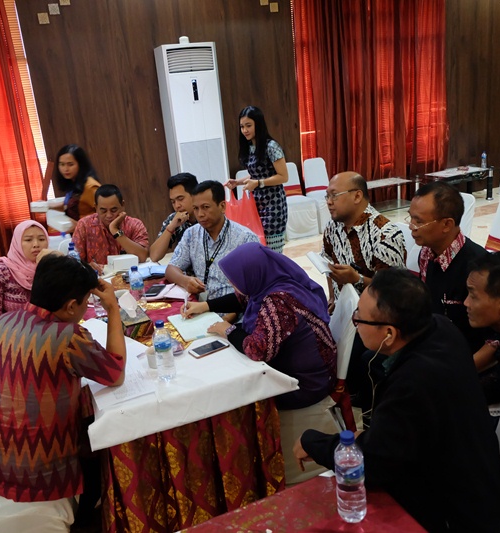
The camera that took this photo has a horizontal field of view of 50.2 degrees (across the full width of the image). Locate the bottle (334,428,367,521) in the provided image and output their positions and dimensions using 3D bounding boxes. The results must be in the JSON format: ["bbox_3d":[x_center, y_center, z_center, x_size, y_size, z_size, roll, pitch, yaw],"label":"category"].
[{"bbox_3d":[0.242,0.499,1.276,0.068,0.230,0.068,-5,17,2],"label":"bottle"}]

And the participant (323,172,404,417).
[{"bbox_3d":[0.670,0.081,3.239,0.520,1.270,0.750,5,20,31],"label":"participant"}]

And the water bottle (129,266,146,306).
[{"bbox_3d":[-0.572,0.112,2.740,0.067,0.228,0.067,-13,19,-20],"label":"water bottle"}]

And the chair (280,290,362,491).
[{"bbox_3d":[0.189,0.541,2.397,0.510,0.900,0.440,-10,17,-14],"label":"chair"}]

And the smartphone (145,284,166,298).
[{"bbox_3d":[-0.507,0.127,2.852,0.080,0.010,0.160,-2,17,13],"label":"smartphone"}]

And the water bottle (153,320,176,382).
[{"bbox_3d":[-0.326,0.306,1.978,0.066,0.235,0.066,-5,17,2],"label":"water bottle"}]

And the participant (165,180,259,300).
[{"bbox_3d":[-0.220,0.126,3.277,0.560,1.250,0.720,-2,17,14],"label":"participant"}]

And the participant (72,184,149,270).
[{"bbox_3d":[-0.892,0.050,3.810,0.540,1.270,0.720,-9,17,-9],"label":"participant"}]

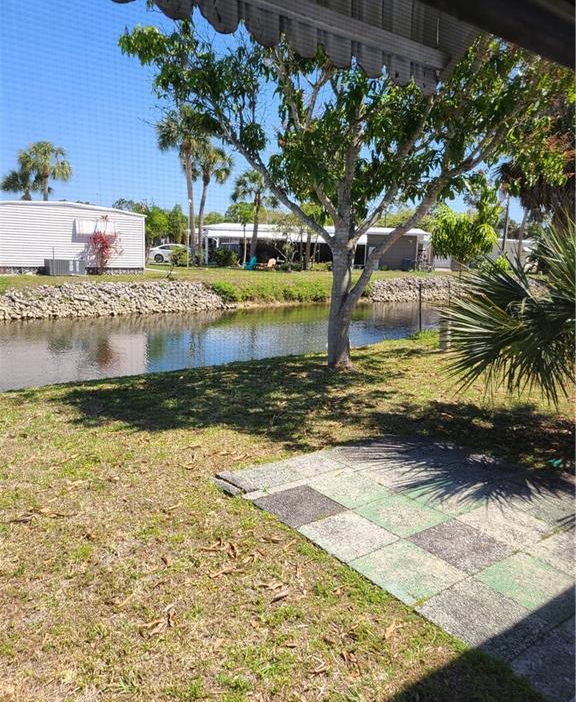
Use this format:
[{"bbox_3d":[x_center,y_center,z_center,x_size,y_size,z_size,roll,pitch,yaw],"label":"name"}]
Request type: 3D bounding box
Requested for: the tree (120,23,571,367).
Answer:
[{"bbox_3d":[1.117,-2.977,10.097,8.000,6.700,7.000,3,11,5],"label":"tree"}]

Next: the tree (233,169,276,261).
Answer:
[{"bbox_3d":[-2.410,-9.338,40.894,3.119,6.780,3.119,3,11,0],"label":"tree"}]

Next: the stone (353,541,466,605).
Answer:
[{"bbox_3d":[0.859,1.584,4.112,0.600,0.050,0.605,-6,14,-39],"label":"stone"}]

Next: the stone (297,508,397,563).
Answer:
[{"bbox_3d":[0.486,1.475,4.579,0.593,0.050,0.592,-6,14,-39],"label":"stone"}]

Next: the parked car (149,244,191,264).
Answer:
[{"bbox_3d":[-8.069,-7.323,43.500,4.650,1.450,1.820,4,11,10],"label":"parked car"}]

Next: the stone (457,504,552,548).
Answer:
[{"bbox_3d":[1.827,1.482,4.871,0.533,0.050,0.600,-6,14,-39],"label":"stone"}]

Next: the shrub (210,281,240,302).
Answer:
[{"bbox_3d":[-3.196,-3.043,29.500,1.400,1.050,1.200,1,11,-6],"label":"shrub"}]

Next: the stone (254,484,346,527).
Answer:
[{"bbox_3d":[0.121,1.370,5.028,0.595,0.050,0.586,-6,14,-39],"label":"stone"}]

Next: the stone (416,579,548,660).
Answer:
[{"bbox_3d":[1.239,1.695,3.637,0.569,0.050,0.604,-6,14,-39],"label":"stone"}]

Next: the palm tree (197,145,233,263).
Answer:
[{"bbox_3d":[-5.385,-10.452,41.691,2.819,8.395,2.819,3,11,0],"label":"palm tree"}]

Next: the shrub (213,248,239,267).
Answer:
[{"bbox_3d":[-4.334,-6.484,40.000,1.750,1.400,1.600,1,11,-6],"label":"shrub"}]

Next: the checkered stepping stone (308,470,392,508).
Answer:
[{"bbox_3d":[0.602,1.319,5.417,0.600,0.050,0.600,-6,14,-38],"label":"checkered stepping stone"}]

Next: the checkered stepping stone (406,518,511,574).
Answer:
[{"bbox_3d":[1.344,1.534,4.485,0.600,0.050,0.600,-6,14,-38],"label":"checkered stepping stone"}]

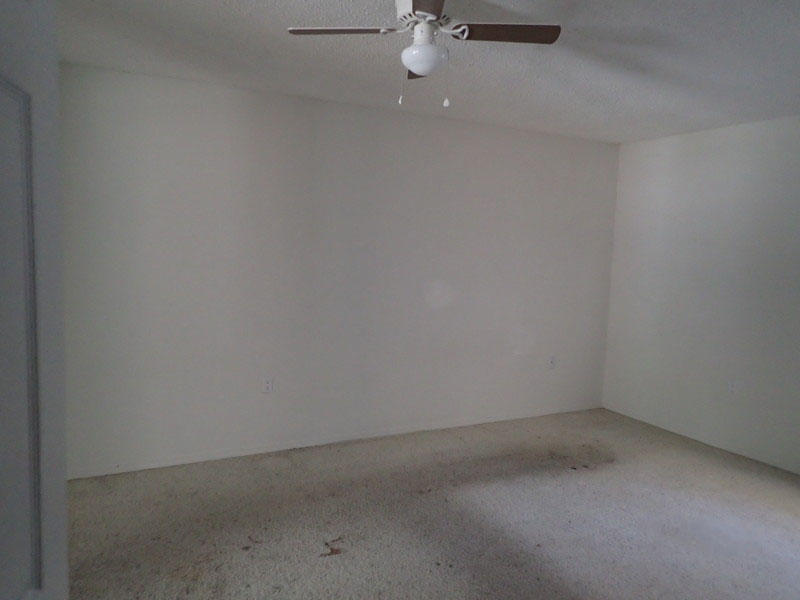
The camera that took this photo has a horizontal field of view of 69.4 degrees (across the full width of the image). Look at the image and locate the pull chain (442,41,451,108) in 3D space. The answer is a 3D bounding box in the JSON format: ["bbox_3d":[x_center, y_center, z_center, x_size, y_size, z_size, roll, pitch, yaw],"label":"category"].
[{"bbox_3d":[0.181,-0.874,2.240,0.023,0.255,0.023,2,5,0],"label":"pull chain"}]

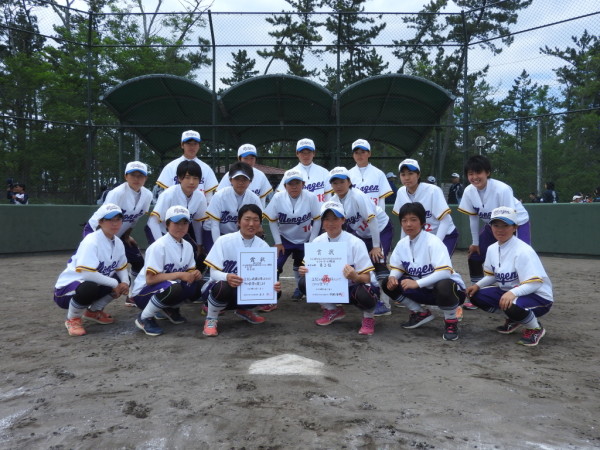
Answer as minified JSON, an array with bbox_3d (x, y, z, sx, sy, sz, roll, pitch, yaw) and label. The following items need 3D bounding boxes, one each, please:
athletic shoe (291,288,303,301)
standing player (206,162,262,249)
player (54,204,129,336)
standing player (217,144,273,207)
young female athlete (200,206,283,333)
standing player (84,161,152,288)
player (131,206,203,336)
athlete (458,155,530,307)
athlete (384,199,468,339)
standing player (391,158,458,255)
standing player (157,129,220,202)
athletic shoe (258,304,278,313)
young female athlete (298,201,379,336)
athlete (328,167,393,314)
[{"bbox_3d":[-0.021,0.717,5.357,0.110,0.120,0.260,1,2,30],"label":"athletic shoe"},{"bbox_3d":[-0.597,0.116,4.886,0.600,1.360,0.750,0,2,-15],"label":"standing player"},{"bbox_3d":[-1.649,0.334,4.132,0.520,0.970,0.660,-1,2,-38],"label":"player"},{"bbox_3d":[-0.587,-0.028,5.502,0.550,1.610,0.320,0,2,-3],"label":"standing player"},{"bbox_3d":[-0.458,0.328,4.143,0.580,0.980,0.680,-1,2,-15],"label":"young female athlete"},{"bbox_3d":[-1.641,0.128,4.727,0.510,1.340,0.680,-2,2,-38],"label":"standing player"},{"bbox_3d":[-1.043,0.335,4.094,0.520,0.970,0.680,-2,2,-38],"label":"player"},{"bbox_3d":[1.759,0.098,4.726,0.530,1.400,0.680,2,2,38],"label":"athlete"},{"bbox_3d":[0.972,0.321,4.062,0.620,1.000,0.680,0,2,15],"label":"athlete"},{"bbox_3d":[1.103,0.122,4.607,0.520,1.360,0.660,2,3,40],"label":"standing player"},{"bbox_3d":[-1.183,-0.091,5.420,0.580,1.740,0.330,0,2,-5],"label":"standing player"},{"bbox_3d":[-0.306,0.740,4.905,0.260,0.110,0.100,2,2,45],"label":"athletic shoe"},{"bbox_3d":[0.318,0.312,4.181,0.620,1.010,0.680,0,2,10],"label":"young female athlete"},{"bbox_3d":[0.538,0.151,4.628,0.510,1.300,0.660,1,2,36],"label":"athlete"}]

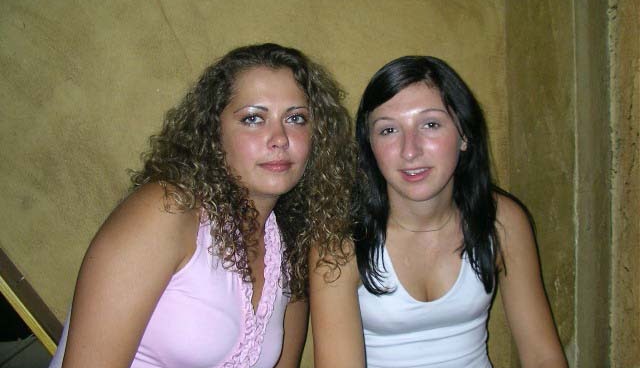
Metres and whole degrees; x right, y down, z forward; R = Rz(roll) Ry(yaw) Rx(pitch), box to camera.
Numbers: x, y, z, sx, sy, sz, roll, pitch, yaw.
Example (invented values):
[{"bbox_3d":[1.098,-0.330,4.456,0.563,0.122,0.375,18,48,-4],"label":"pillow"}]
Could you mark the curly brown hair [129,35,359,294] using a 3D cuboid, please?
[{"bbox_3d":[-0.118,-0.021,1.080,0.330,0.380,0.270,-2,3,-15],"label":"curly brown hair"}]

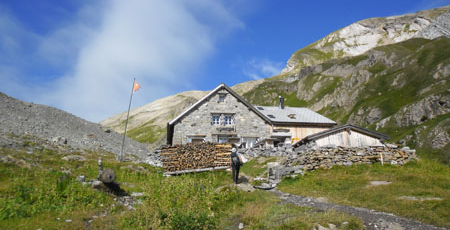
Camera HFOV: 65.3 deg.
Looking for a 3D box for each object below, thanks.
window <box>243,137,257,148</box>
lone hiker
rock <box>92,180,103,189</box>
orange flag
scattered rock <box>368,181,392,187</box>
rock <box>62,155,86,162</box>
[{"bbox_3d":[2.337,2.623,33.500,1.300,1.170,0.200,1,-20,-4],"label":"window"},{"bbox_3d":[0.492,2.355,16.000,0.520,1.730,0.480,0,-20,0],"label":"lone hiker"},{"bbox_3d":[-5.147,2.818,14.200,0.420,0.310,0.360,0,-20,0],"label":"rock"},{"bbox_3d":[-7.117,-2.272,28.500,0.650,1.000,0.250,0,-20,0],"label":"orange flag"},{"bbox_3d":[6.509,2.867,14.700,1.000,0.260,0.650,0,-20,0],"label":"scattered rock"},{"bbox_3d":[-10.713,3.097,25.000,1.700,0.500,1.000,0,-20,0],"label":"rock"}]

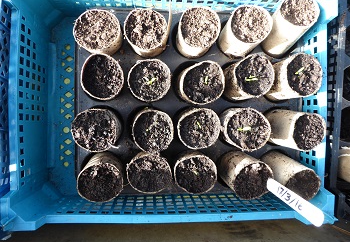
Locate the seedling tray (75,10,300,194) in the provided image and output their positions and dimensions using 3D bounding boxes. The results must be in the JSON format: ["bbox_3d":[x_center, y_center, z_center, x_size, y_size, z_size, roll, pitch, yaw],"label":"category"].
[{"bbox_3d":[0.021,-0.021,0.334,0.281,0.050,0.228,0,91,-4],"label":"seedling tray"}]

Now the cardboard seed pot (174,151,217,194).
[{"bbox_3d":[0.020,0.060,0.324,0.045,0.098,0.045,0,88,-5],"label":"cardboard seed pot"}]

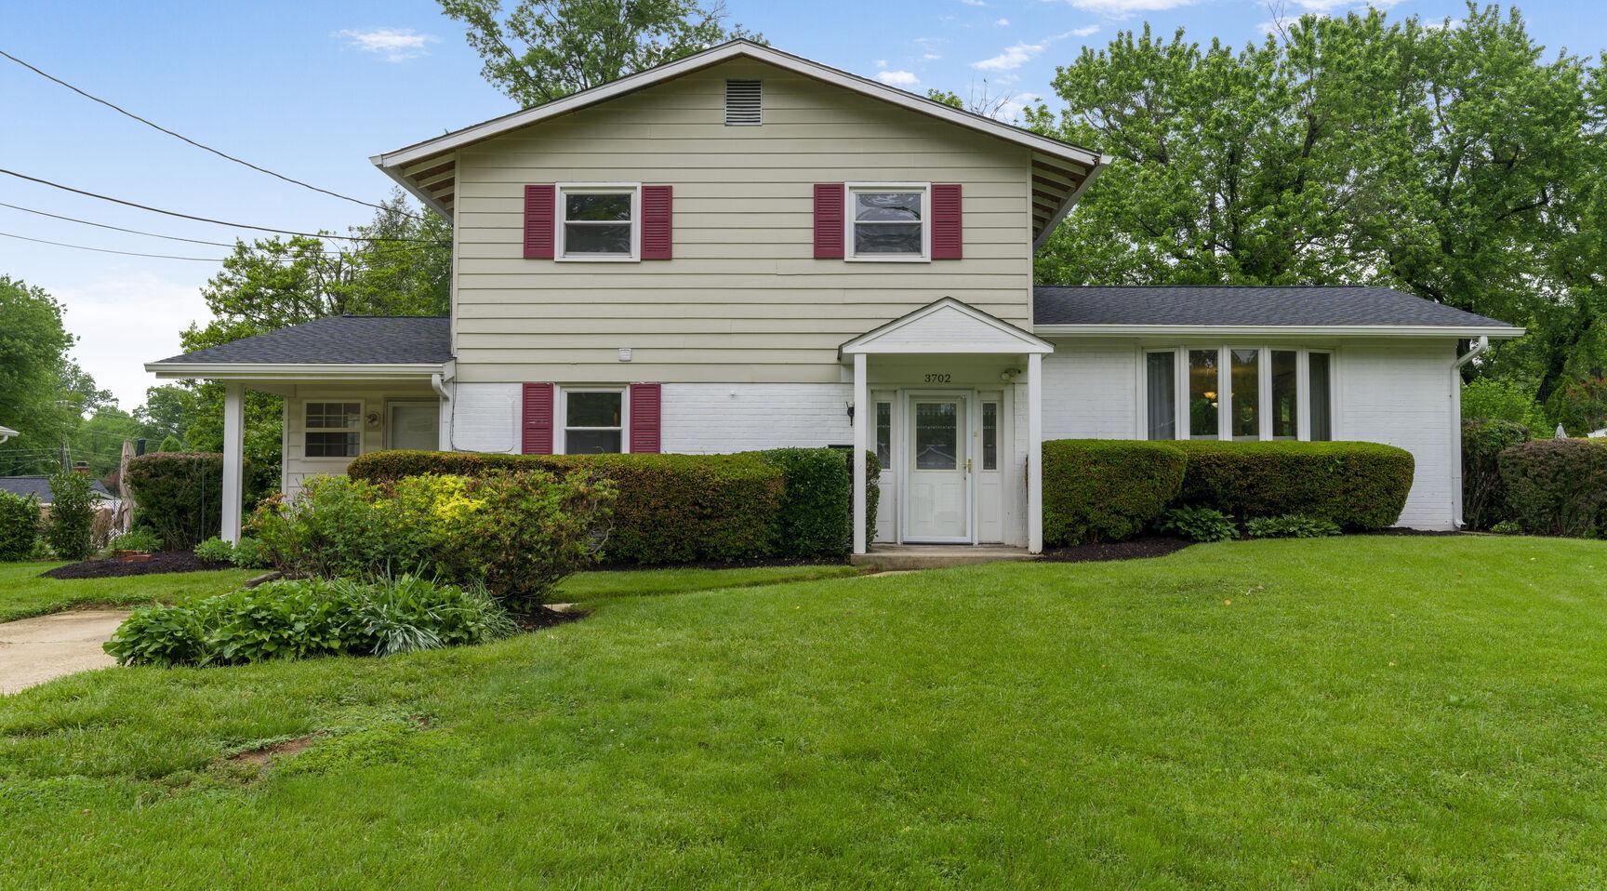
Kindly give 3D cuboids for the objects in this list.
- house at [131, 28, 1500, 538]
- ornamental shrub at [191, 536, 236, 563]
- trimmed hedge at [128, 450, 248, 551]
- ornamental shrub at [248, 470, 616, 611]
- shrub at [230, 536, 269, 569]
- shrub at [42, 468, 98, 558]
[{"bbox_3d":[1.000,-1.794,20.222,19.400,6.900,10.400,0,-3,0],"label":"house"},{"bbox_3d":[-7.647,1.346,15.651,0.579,0.341,0.500,0,-3,0],"label":"ornamental shrub"},{"bbox_3d":[-9.631,0.888,18.980,2.118,1.581,1.200,0,-3,0],"label":"trimmed hedge"},{"bbox_3d":[-3.671,0.913,11.868,3.499,1.357,1.700,0,-3,0],"label":"ornamental shrub"},{"bbox_3d":[-7.052,1.360,15.350,0.538,0.415,0.500,0,-3,0],"label":"shrub"},{"bbox_3d":[-11.056,1.040,18.170,0.857,1.361,0.800,0,-3,0],"label":"shrub"}]

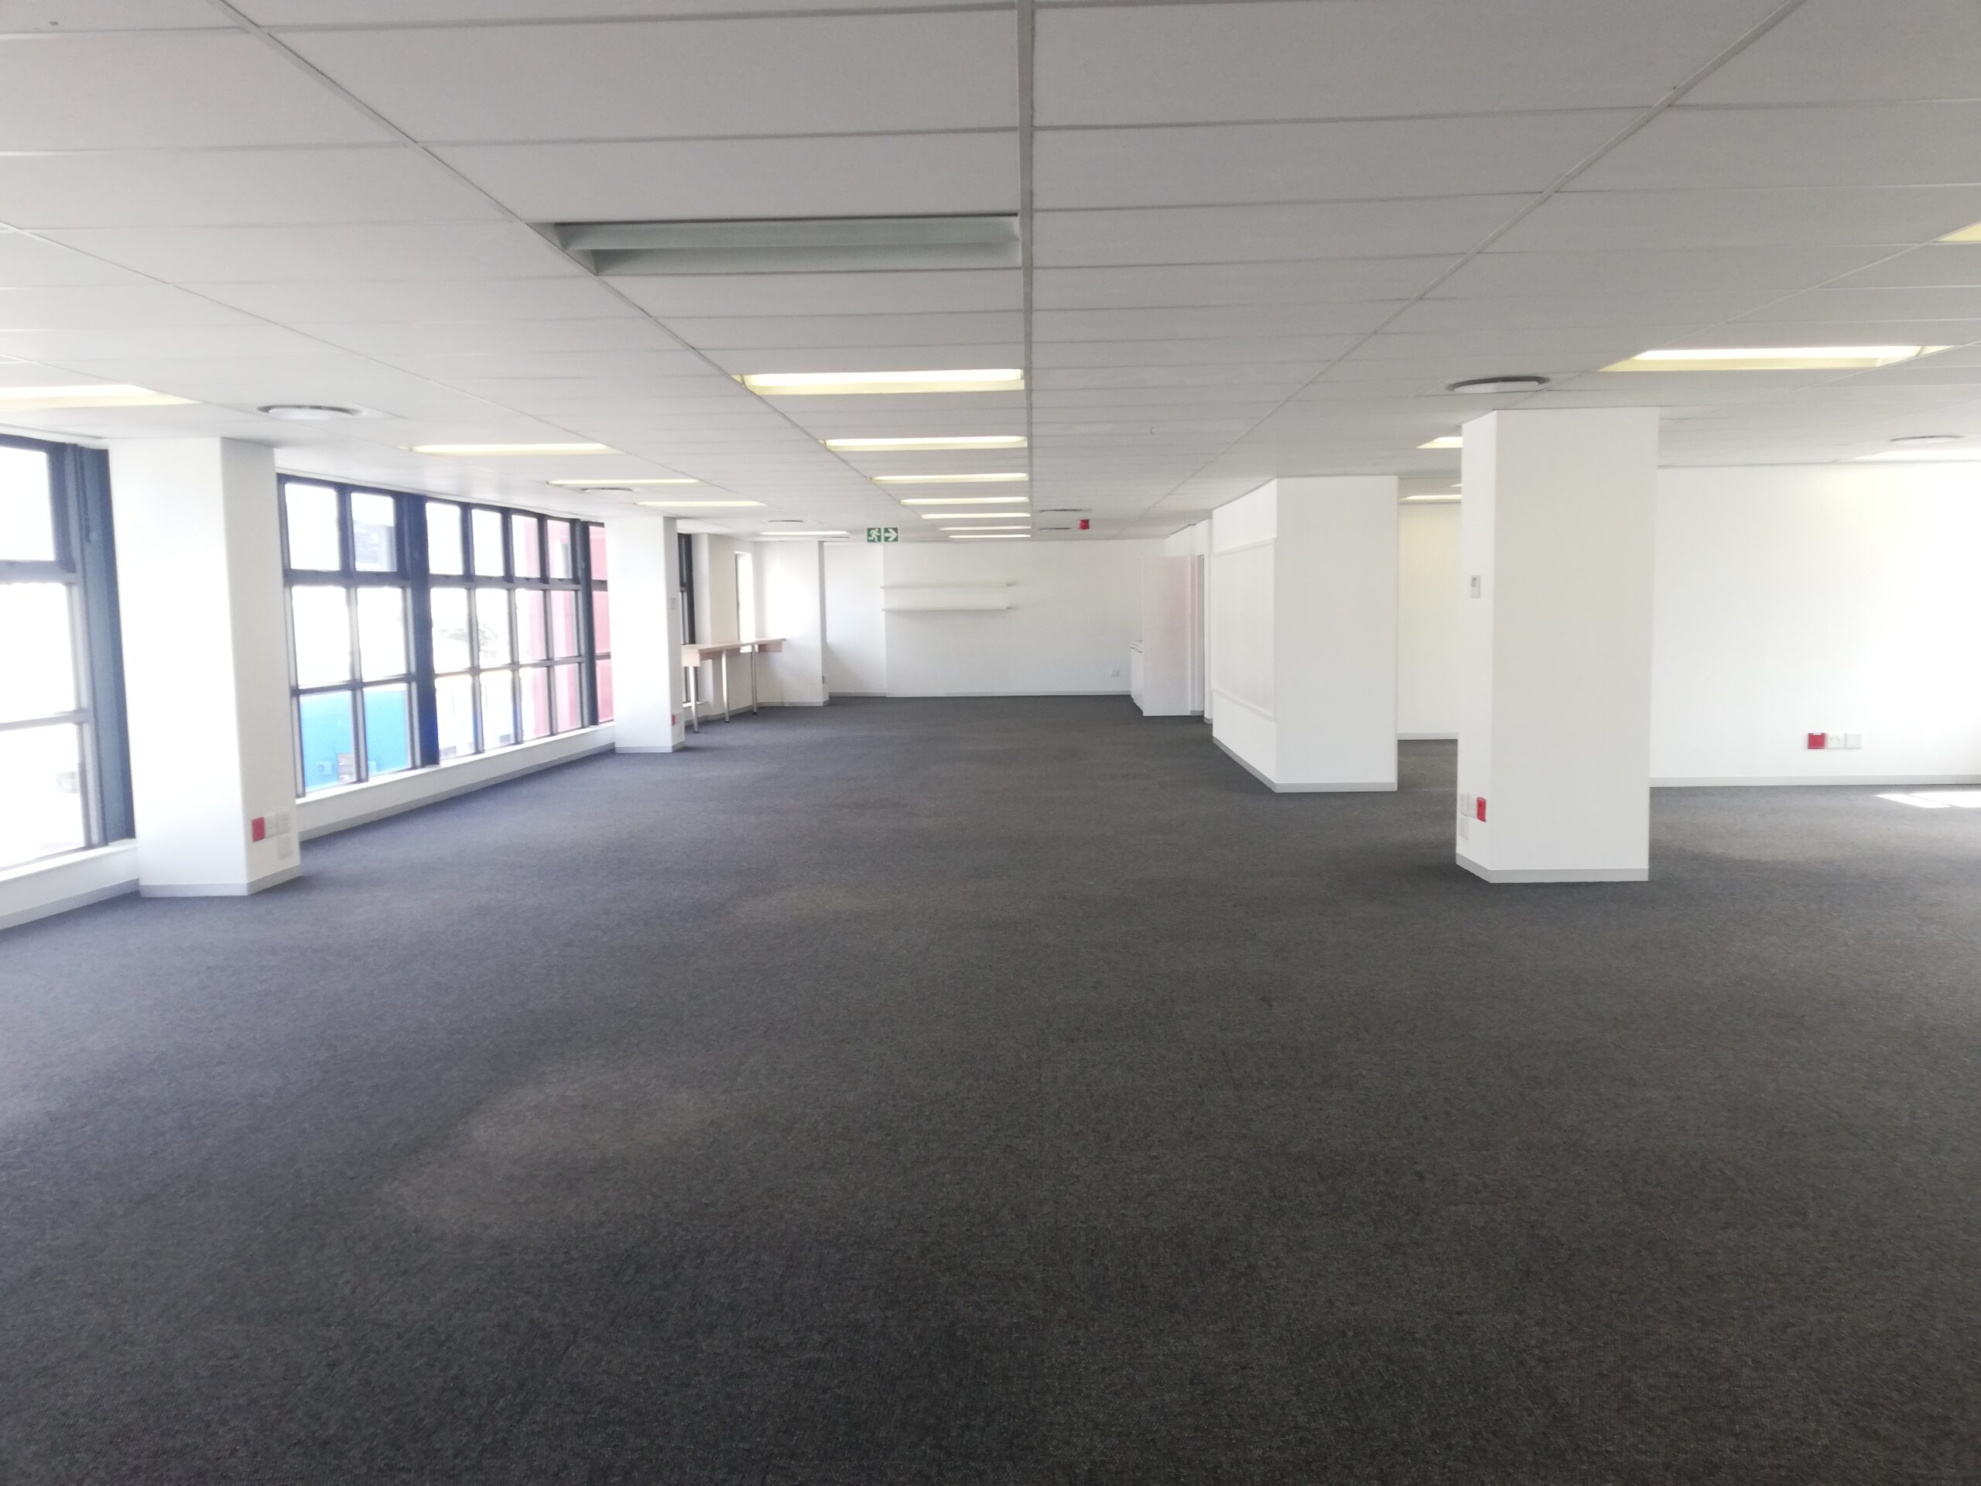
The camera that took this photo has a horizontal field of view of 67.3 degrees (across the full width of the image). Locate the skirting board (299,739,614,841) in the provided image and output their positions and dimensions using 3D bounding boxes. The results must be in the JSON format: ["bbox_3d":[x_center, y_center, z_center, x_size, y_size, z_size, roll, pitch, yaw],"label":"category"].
[{"bbox_3d":[-4.337,0.323,12.826,0.020,0.075,6.650,-1,5,4],"label":"skirting board"}]

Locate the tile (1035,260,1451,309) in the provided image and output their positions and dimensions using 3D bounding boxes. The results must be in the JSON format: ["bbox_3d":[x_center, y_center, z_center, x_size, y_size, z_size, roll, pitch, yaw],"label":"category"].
[{"bbox_3d":[0.716,-1.344,4.358,1.175,0.020,0.575,-1,5,2],"label":"tile"}]

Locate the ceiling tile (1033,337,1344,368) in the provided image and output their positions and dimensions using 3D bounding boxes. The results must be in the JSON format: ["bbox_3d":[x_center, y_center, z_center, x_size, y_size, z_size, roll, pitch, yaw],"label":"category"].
[{"bbox_3d":[0.755,-1.466,5.552,1.195,0.025,0.595,-1,5,2],"label":"ceiling tile"}]

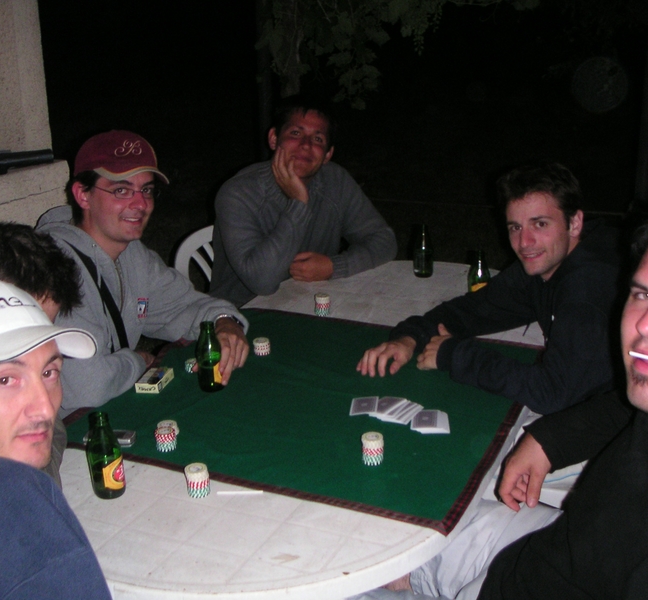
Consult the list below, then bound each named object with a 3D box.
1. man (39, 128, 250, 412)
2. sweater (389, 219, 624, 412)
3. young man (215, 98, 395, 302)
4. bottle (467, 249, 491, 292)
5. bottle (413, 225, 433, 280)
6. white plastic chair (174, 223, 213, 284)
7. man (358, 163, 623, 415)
[{"bbox_3d":[-0.415,0.245,2.099,0.680,1.275,0.560,14,25,37],"label":"man"},{"bbox_3d":[0.423,0.121,2.019,0.560,0.610,0.530,-9,21,-21],"label":"sweater"},{"bbox_3d":[-0.050,-0.009,2.839,0.580,1.245,0.700,-10,21,-24],"label":"young man"},{"bbox_3d":[0.430,-0.066,2.446,0.061,0.158,0.061,-1,19,0],"label":"bottle"},{"bbox_3d":[0.308,-0.157,2.710,0.061,0.158,0.061,-1,19,0],"label":"bottle"},{"bbox_3d":[-0.157,0.159,2.993,0.560,0.830,0.570,-13,23,-31],"label":"white plastic chair"},{"bbox_3d":[0.426,0.287,2.067,0.700,1.185,0.560,-9,21,-21],"label":"man"}]

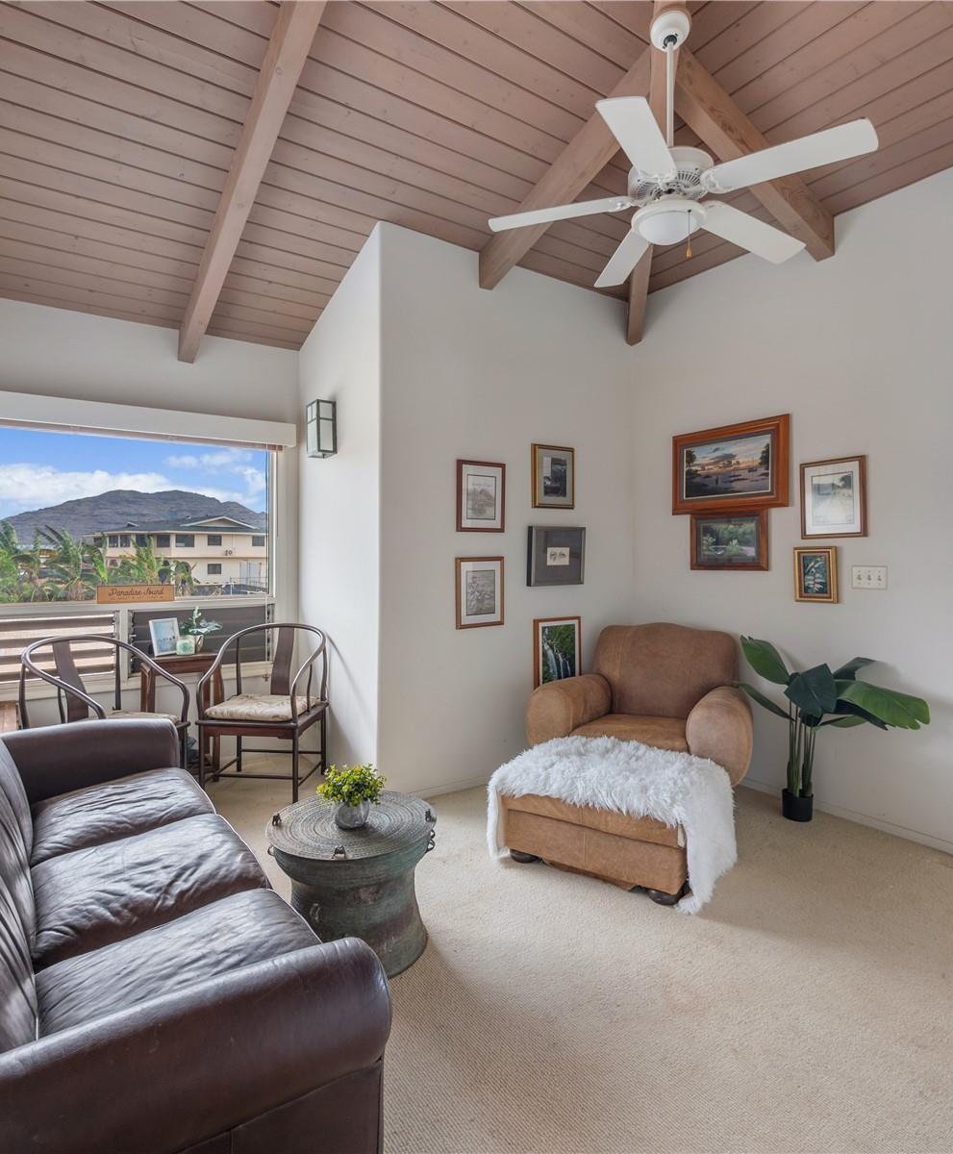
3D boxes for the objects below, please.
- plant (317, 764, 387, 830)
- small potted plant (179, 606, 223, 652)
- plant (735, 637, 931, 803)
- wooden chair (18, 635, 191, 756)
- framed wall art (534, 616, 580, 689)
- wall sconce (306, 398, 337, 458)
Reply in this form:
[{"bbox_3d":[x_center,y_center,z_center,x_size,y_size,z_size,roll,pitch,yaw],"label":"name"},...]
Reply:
[{"bbox_3d":[-0.413,0.733,2.088,0.230,0.201,0.230,0,1,0],"label":"plant"},{"bbox_3d":[-1.648,0.318,3.733,0.240,0.280,0.210,-2,3,-34],"label":"small potted plant"},{"bbox_3d":[1.692,0.788,3.077,0.440,0.880,0.880,-2,3,-34],"label":"plant"},{"bbox_3d":[-1.964,0.805,3.330,0.532,0.972,0.615,0,1,15],"label":"wooden chair"},{"bbox_3d":[0.520,0.505,3.964,0.385,0.510,0.025,-2,3,-34],"label":"framed wall art"},{"bbox_3d":[-0.929,-0.882,3.732,0.115,0.310,0.185,-2,3,-34],"label":"wall sconce"}]

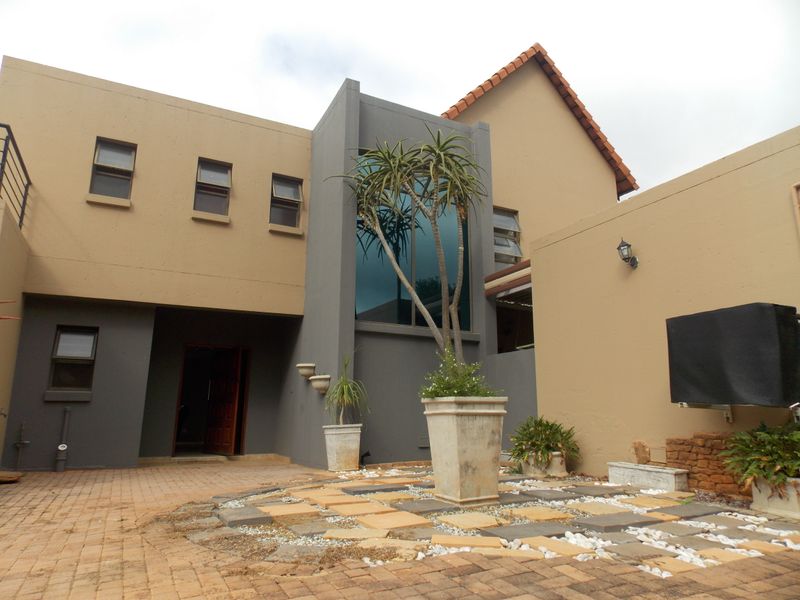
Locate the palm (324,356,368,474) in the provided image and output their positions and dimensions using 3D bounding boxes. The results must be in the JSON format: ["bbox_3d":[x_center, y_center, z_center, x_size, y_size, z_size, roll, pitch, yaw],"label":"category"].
[{"bbox_3d":[-0.764,1.628,7.634,0.600,1.560,0.600,6,-14,-26],"label":"palm"}]

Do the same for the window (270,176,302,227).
[{"bbox_3d":[-2.195,-1.904,10.280,0.593,1.026,0.160,6,-14,-26],"label":"window"}]

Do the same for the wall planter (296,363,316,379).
[{"bbox_3d":[-1.700,1.278,9.362,0.250,0.270,0.480,6,-13,-26],"label":"wall planter"}]

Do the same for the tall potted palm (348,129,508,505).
[{"bbox_3d":[0.278,0.001,5.390,1.344,3.835,1.246,6,-14,-25],"label":"tall potted palm"}]

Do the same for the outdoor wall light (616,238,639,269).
[{"bbox_3d":[2.925,-0.603,6.824,0.279,0.403,0.174,6,-14,-25],"label":"outdoor wall light"}]

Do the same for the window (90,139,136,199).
[{"bbox_3d":[-4.838,-2.217,9.003,0.597,1.024,0.160,6,-14,-26],"label":"window"}]

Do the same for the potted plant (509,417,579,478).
[{"bbox_3d":[2.029,2.048,7.536,0.880,0.800,0.880,0,-12,0],"label":"potted plant"}]

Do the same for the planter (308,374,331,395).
[{"bbox_3d":[-1.310,1.374,8.591,0.250,0.324,0.400,6,-14,-25],"label":"planter"}]

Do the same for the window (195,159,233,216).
[{"bbox_3d":[-3.399,-2.056,9.700,0.590,1.028,0.160,6,-14,-26],"label":"window"}]

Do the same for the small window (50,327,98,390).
[{"bbox_3d":[-5.486,0.983,8.969,0.596,1.074,0.120,6,-14,-25],"label":"small window"}]

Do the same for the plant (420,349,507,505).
[{"bbox_3d":[0.613,1.179,5.098,0.612,1.412,0.612,6,-14,-25],"label":"plant"}]

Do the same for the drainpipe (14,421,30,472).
[{"bbox_3d":[-5.936,2.283,8.324,0.150,0.741,0.120,6,-14,-25],"label":"drainpipe"}]

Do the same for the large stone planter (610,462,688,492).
[{"bbox_3d":[2.804,2.015,6.042,0.234,0.208,0.921,6,-14,-25],"label":"large stone planter"}]

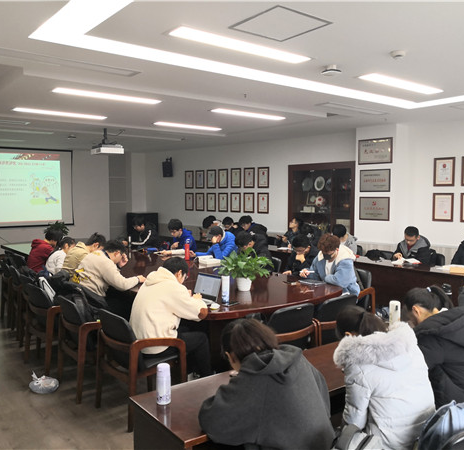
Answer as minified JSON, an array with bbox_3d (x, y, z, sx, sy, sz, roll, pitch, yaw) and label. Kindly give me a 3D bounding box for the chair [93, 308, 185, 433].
[{"bbox_3d":[-0.709,1.046,3.651,0.550,0.810,0.560,-4,5,-44],"label":"chair"}]

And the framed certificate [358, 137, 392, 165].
[{"bbox_3d":[2.256,-1.157,7.389,0.030,0.391,0.628,-4,5,-38],"label":"framed certificate"}]

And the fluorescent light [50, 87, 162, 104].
[{"bbox_3d":[-1.331,-1.428,5.115,1.200,0.080,0.200,-4,5,-38],"label":"fluorescent light"}]

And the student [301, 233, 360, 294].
[{"bbox_3d":[0.985,0.686,4.600,0.720,1.220,0.540,-4,6,-40],"label":"student"}]

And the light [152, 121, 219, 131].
[{"bbox_3d":[-0.667,-1.585,7.462,1.220,0.080,0.200,-4,5,-38],"label":"light"}]

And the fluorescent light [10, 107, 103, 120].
[{"bbox_3d":[-2.316,-1.536,6.401,1.240,0.060,0.300,-2,4,-32],"label":"fluorescent light"}]

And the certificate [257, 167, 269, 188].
[{"bbox_3d":[0.711,-1.060,10.453,0.030,0.460,0.338,-4,5,-44],"label":"certificate"}]

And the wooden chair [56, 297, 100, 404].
[{"bbox_3d":[-1.210,1.050,4.194,0.580,0.820,0.560,-3,5,-34],"label":"wooden chair"}]

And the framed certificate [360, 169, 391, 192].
[{"bbox_3d":[2.261,-0.694,7.420,0.030,0.351,0.557,-4,5,-38],"label":"framed certificate"}]

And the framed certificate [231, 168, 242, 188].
[{"bbox_3d":[0.103,-1.100,11.070,0.030,0.460,0.338,-4,5,-44],"label":"framed certificate"}]

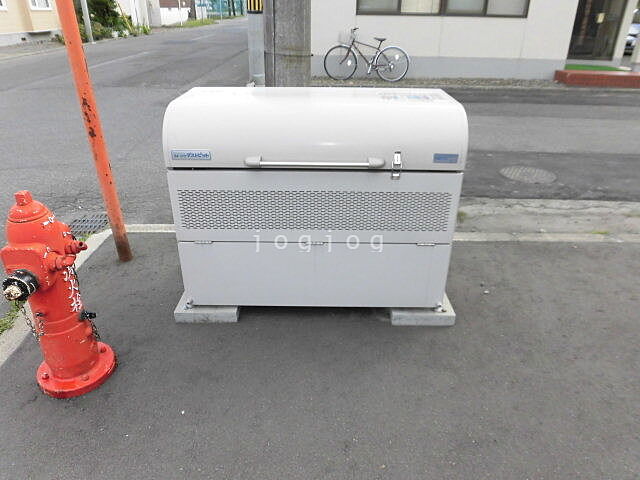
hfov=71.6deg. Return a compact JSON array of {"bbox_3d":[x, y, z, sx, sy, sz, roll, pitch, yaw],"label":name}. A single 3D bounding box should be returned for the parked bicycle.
[{"bbox_3d":[1.005,-3.875,9.334,1.810,1.040,0.570,2,28,2],"label":"parked bicycle"}]

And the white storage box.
[{"bbox_3d":[-0.018,-0.178,2.281,1.360,1.035,0.640,0,29,1],"label":"white storage box"}]

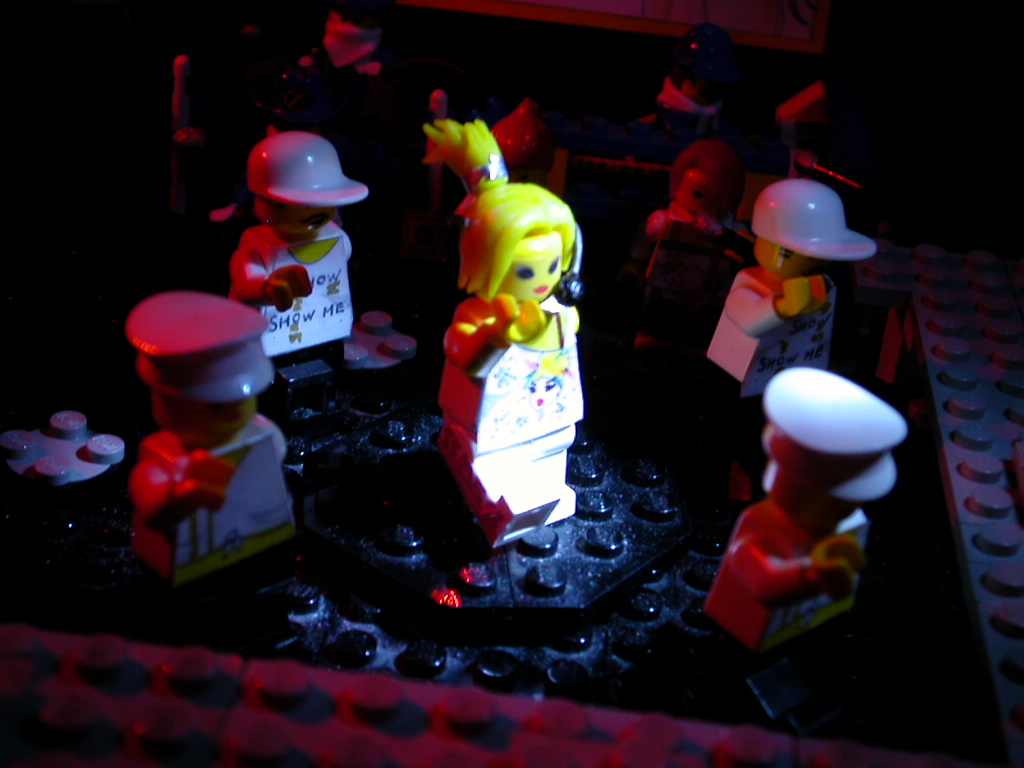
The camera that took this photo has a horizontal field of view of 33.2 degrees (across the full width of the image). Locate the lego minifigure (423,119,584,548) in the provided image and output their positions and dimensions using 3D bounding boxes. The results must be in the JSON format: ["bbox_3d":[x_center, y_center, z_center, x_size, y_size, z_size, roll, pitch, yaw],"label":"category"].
[{"bbox_3d":[-0.002,-0.006,0.204,0.024,0.048,0.031,-17,36,-36],"label":"lego minifigure"}]

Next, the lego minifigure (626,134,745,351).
[{"bbox_3d":[0.028,-0.021,0.265,0.024,0.035,0.015,13,29,14],"label":"lego minifigure"}]

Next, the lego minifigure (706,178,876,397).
[{"bbox_3d":[0.037,-0.007,0.230,0.023,0.042,0.020,-15,35,-33],"label":"lego minifigure"}]

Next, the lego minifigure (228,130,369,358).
[{"bbox_3d":[-0.028,-0.012,0.229,0.023,0.042,0.020,-18,36,-37],"label":"lego minifigure"}]

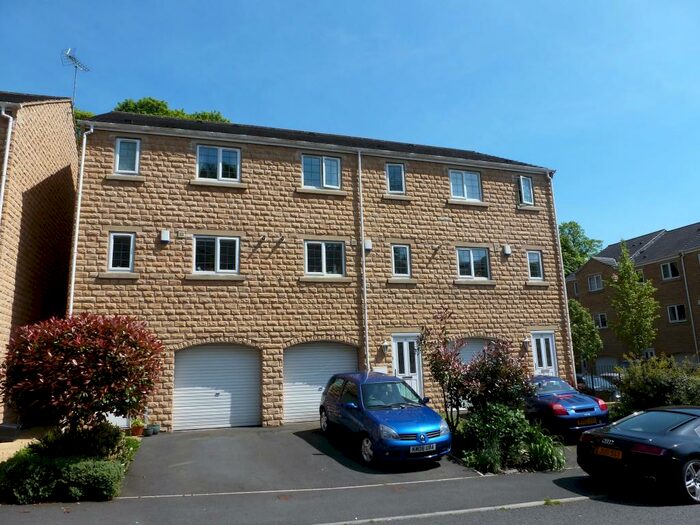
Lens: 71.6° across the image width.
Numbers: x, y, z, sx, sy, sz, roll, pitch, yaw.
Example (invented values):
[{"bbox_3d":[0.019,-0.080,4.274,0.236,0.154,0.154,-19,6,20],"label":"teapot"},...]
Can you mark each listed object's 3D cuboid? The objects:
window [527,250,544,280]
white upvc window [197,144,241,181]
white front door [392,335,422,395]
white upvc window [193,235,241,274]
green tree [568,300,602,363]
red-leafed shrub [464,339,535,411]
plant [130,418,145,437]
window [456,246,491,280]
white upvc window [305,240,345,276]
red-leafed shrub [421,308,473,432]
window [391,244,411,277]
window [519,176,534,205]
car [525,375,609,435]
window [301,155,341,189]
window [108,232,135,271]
[{"bbox_3d":[6.164,0.112,16.150,0.558,0.999,0.100,2,-10,-17],"label":"window"},{"bbox_3d":[-3.650,-2.742,13.511,1.166,0.975,0.100,2,-10,-17],"label":"white upvc window"},{"bbox_3d":[1.709,3.145,14.204,0.910,2.100,0.100,2,-10,-17],"label":"white front door"},{"bbox_3d":[-3.666,-0.191,13.366,1.200,1.010,0.100,2,-12,-17],"label":"white upvc window"},{"bbox_3d":[9.267,3.357,18.937,1.350,3.801,1.350,2,-10,-17],"label":"green tree"},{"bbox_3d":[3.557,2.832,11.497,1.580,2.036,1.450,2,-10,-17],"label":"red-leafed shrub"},{"bbox_3d":[-5.087,3.954,11.629,0.340,0.460,0.340,2,-12,-17],"label":"plant"},{"bbox_3d":[3.933,0.043,15.450,1.153,0.999,0.100,2,-10,-17],"label":"window"},{"bbox_3d":[-0.732,-0.099,14.241,1.180,1.010,0.100,2,-12,-17],"label":"white upvc window"},{"bbox_3d":[2.207,2.470,11.100,1.220,2.750,1.200,2,-12,-17],"label":"red-leafed shrub"},{"bbox_3d":[1.572,-0.038,14.930,0.590,0.990,0.100,2,-12,-17],"label":"window"},{"bbox_3d":[6.019,-2.440,16.544,0.544,0.975,0.150,2,-10,-17],"label":"window"},{"bbox_3d":[4.965,3.626,12.875,1.700,1.240,3.880,1,-6,-13],"label":"car"},{"bbox_3d":[-0.836,-2.654,14.394,1.187,0.975,0.100,2,-10,-17],"label":"window"},{"bbox_3d":[-5.819,-0.262,12.390,0.591,0.999,0.100,2,-10,-17],"label":"window"}]

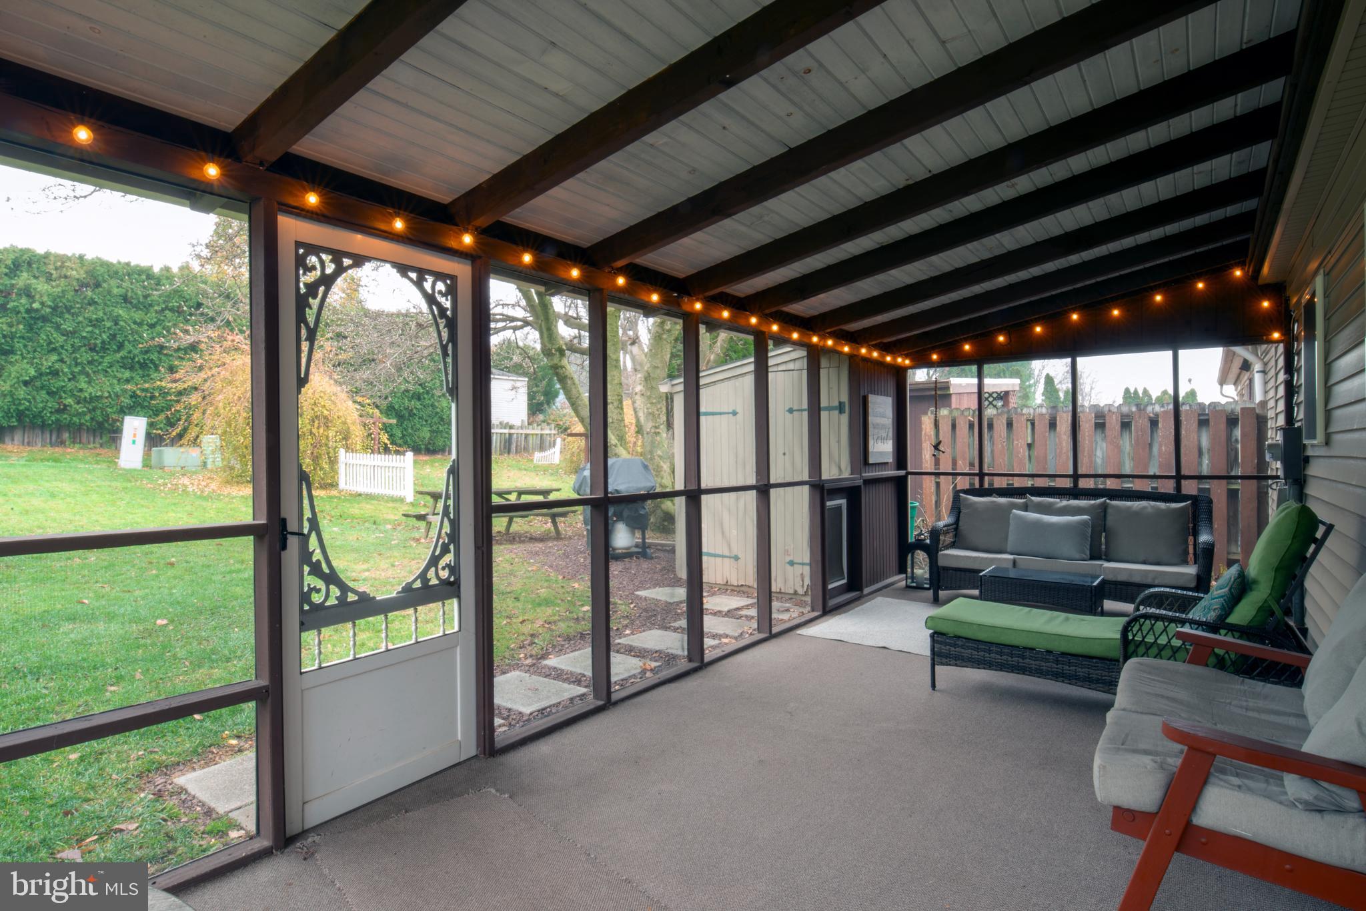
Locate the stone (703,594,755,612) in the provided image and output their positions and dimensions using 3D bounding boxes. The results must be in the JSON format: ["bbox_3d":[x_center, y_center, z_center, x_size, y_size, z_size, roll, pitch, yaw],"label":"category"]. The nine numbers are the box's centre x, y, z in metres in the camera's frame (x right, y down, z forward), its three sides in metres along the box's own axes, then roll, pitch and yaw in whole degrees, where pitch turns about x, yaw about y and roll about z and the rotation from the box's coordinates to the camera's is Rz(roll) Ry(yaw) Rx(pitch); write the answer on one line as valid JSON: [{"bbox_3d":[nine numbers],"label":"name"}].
[{"bbox_3d":[0.347,1.348,6.470,0.429,0.050,0.547,0,0,36],"label":"stone"}]

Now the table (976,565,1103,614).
[{"bbox_3d":[2.514,1.028,5.061,0.732,0.379,0.394,0,0,36],"label":"table"}]

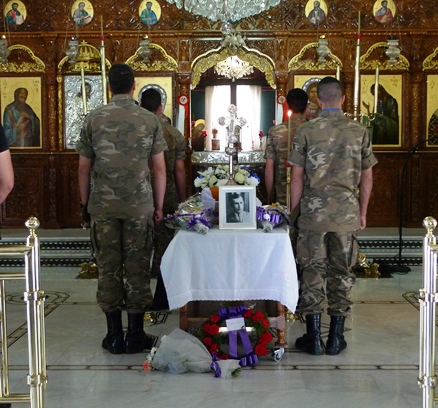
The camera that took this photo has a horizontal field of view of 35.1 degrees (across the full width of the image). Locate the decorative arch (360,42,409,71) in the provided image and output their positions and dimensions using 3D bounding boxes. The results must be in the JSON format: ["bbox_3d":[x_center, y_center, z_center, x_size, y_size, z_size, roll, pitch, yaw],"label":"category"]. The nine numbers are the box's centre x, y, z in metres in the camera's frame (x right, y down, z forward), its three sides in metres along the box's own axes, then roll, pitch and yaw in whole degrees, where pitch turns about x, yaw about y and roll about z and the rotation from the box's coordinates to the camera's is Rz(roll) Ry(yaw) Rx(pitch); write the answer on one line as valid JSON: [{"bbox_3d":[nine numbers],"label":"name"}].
[{"bbox_3d":[2.098,-1.862,8.741,0.629,0.353,0.070,0,4,1],"label":"decorative arch"}]

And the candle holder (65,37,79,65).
[{"bbox_3d":[-1.783,-1.862,8.403,0.165,0.330,0.160,0,4,1],"label":"candle holder"}]

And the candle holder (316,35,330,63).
[{"bbox_3d":[1.266,-1.870,8.360,0.163,0.328,0.160,0,4,1],"label":"candle holder"}]

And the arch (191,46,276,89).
[{"bbox_3d":[0.187,-1.755,8.909,1.107,0.541,0.130,0,4,1],"label":"arch"}]

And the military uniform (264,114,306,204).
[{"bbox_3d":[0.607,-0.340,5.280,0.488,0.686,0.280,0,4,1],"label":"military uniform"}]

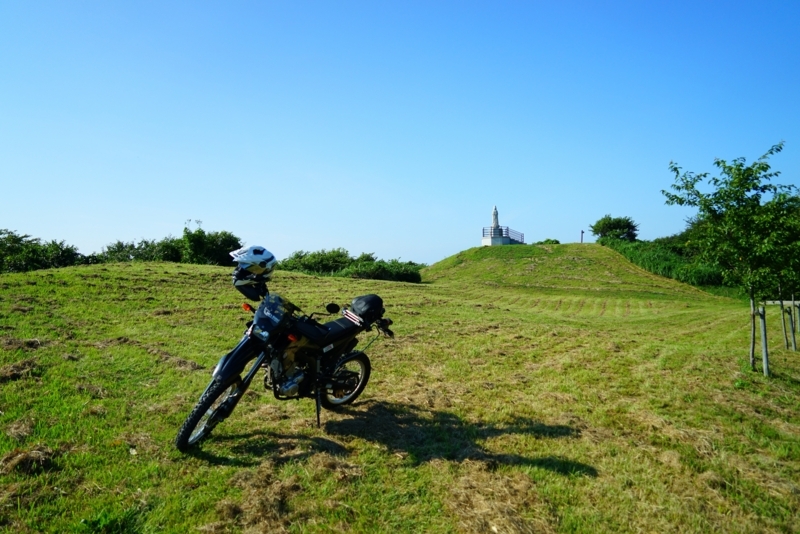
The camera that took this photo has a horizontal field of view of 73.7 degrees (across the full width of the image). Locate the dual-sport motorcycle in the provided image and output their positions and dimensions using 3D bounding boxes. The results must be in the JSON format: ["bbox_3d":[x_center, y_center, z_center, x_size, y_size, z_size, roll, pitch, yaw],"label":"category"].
[{"bbox_3d":[-0.840,0.670,4.650,0.830,1.450,2.100,0,0,43],"label":"dual-sport motorcycle"}]

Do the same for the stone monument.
[{"bbox_3d":[10.200,-4.100,53.000,4.300,4.100,2.900,0,0,7],"label":"stone monument"}]

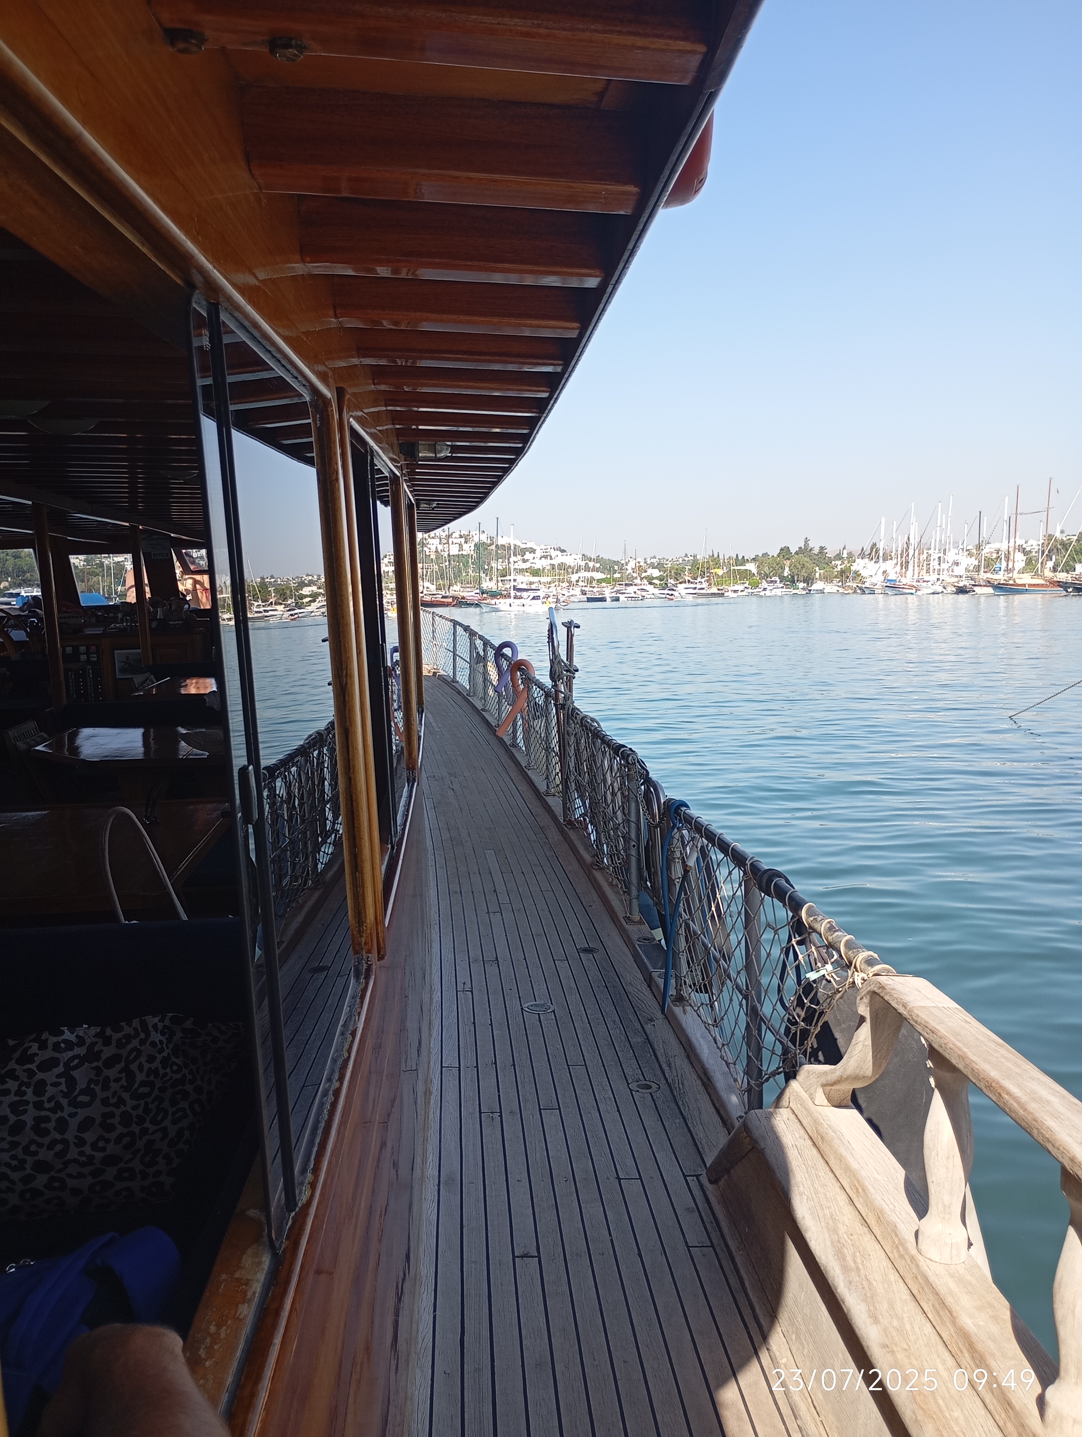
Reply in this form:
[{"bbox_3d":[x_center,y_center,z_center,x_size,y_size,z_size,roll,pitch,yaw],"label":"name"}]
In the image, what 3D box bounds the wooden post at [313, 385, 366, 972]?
[{"bbox_3d":[-0.274,-0.050,1.646,0.042,0.794,0.042,-3,6,-3],"label":"wooden post"}]

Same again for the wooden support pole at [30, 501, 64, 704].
[{"bbox_3d":[-2.276,-0.132,5.492,0.065,1.750,0.065,-3,6,-3],"label":"wooden support pole"}]

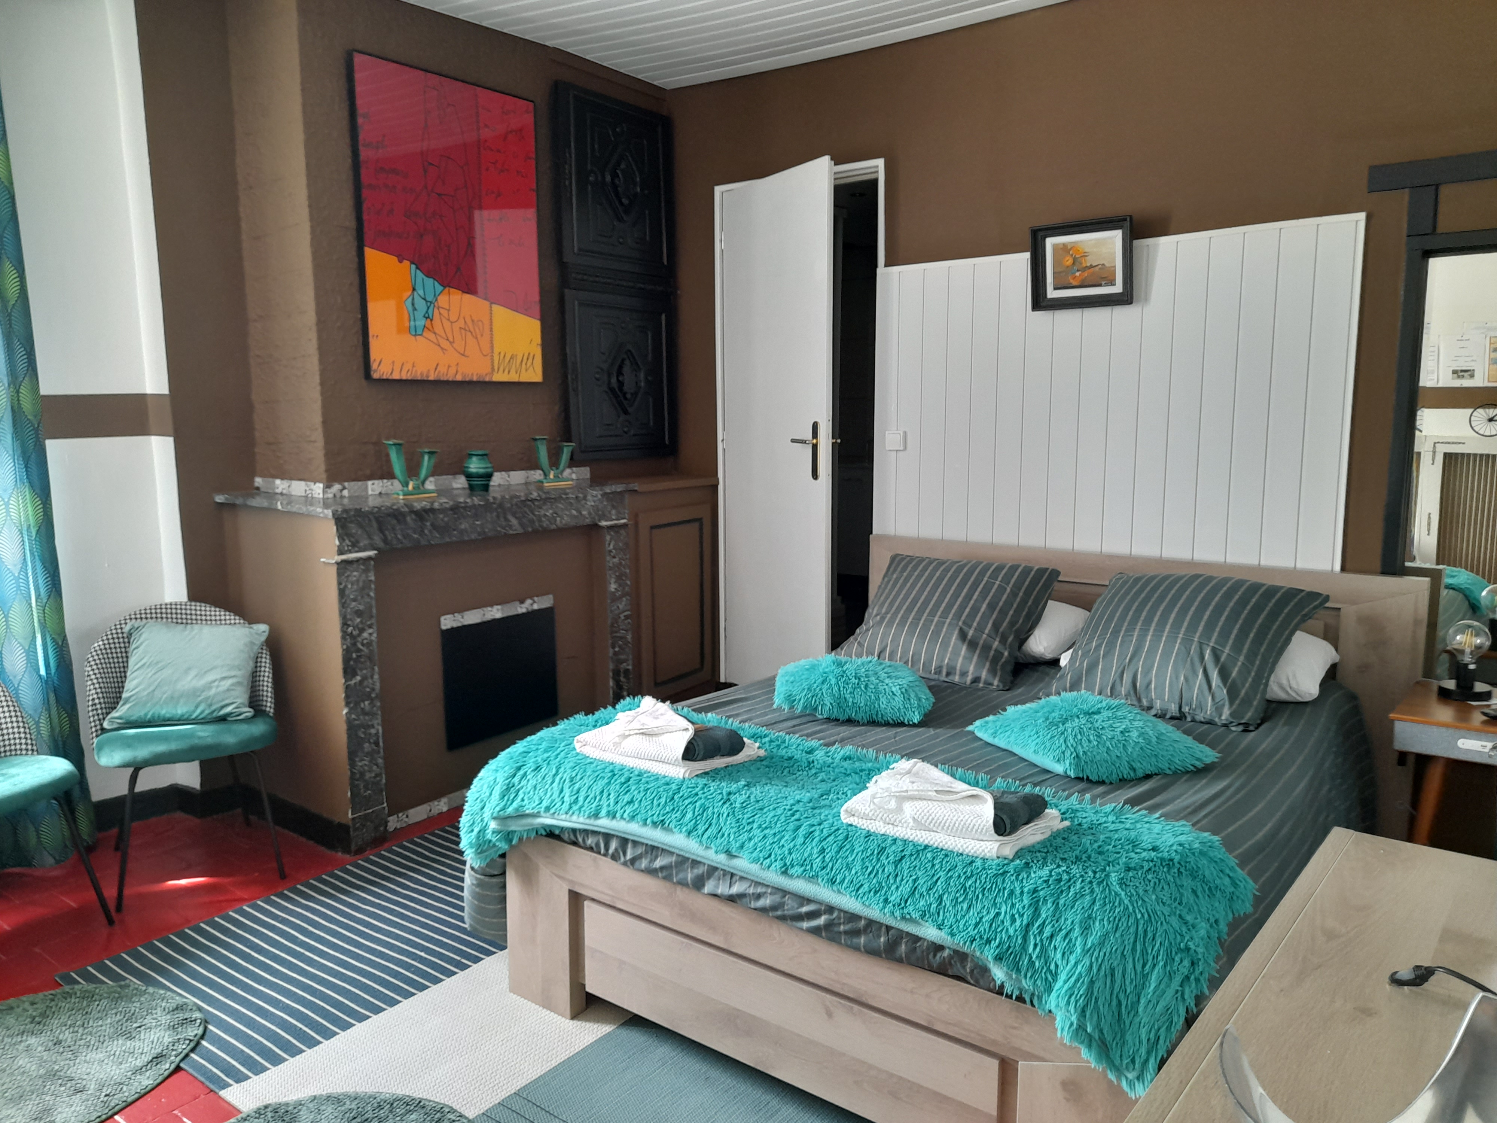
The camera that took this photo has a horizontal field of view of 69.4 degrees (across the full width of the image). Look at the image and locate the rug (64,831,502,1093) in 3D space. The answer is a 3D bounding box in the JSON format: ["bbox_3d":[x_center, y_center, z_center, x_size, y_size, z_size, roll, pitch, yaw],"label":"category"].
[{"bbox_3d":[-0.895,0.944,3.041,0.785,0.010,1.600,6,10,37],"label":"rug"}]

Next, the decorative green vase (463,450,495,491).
[{"bbox_3d":[-0.948,-0.318,3.803,0.100,0.145,0.100,0,8,0],"label":"decorative green vase"}]

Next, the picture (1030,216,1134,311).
[{"bbox_3d":[1.094,-0.972,3.551,0.330,0.272,0.036,6,17,37],"label":"picture"}]

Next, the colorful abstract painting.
[{"bbox_3d":[-1.024,-1.147,3.775,0.032,1.020,0.755,6,10,37],"label":"colorful abstract painting"}]

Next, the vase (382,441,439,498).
[{"bbox_3d":[-1.109,-0.304,3.569,0.060,0.190,0.180,6,10,37],"label":"vase"}]

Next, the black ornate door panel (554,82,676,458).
[{"bbox_3d":[-0.525,-1.133,4.426,0.050,1.410,0.630,6,10,37],"label":"black ornate door panel"}]

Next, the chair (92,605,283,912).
[{"bbox_3d":[-1.683,0.539,3.224,0.490,0.770,0.550,-6,10,-33],"label":"chair"}]

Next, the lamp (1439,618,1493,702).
[{"bbox_3d":[1.932,0.262,2.911,0.142,0.218,0.142,6,10,37],"label":"lamp"}]

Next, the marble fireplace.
[{"bbox_3d":[-1.102,0.275,3.960,0.692,1.073,1.274,6,10,37],"label":"marble fireplace"}]

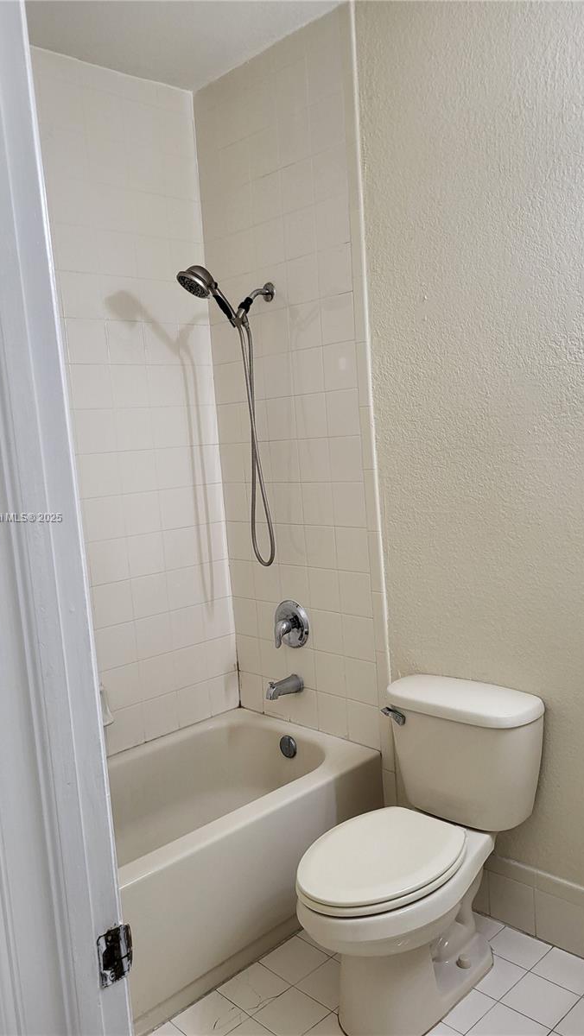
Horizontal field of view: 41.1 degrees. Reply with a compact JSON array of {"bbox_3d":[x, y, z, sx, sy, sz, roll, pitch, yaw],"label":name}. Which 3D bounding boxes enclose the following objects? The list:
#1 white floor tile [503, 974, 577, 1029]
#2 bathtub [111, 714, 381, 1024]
[{"bbox_3d":[0.645,1.256,2.022,0.150,0.010,0.150,-10,8,-43],"label":"white floor tile"},{"bbox_3d":[-0.483,1.079,2.392,1.520,0.426,0.755,-10,8,-43],"label":"bathtub"}]

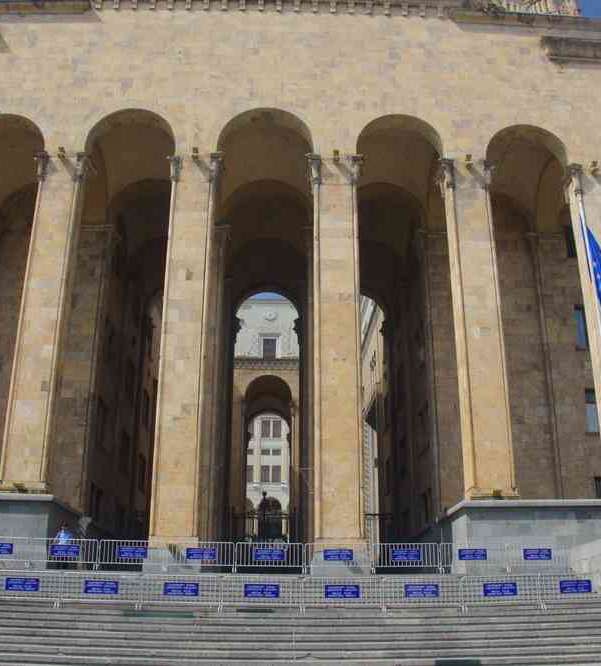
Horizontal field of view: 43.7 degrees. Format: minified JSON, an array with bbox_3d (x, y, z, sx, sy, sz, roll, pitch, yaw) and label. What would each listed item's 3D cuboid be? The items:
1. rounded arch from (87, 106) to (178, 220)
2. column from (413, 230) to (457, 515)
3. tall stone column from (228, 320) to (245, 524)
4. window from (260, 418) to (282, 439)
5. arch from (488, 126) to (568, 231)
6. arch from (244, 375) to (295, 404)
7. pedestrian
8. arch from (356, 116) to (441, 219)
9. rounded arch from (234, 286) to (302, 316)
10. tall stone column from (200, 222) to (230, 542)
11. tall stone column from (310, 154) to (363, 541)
[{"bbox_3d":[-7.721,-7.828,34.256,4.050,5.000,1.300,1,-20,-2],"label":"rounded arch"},{"bbox_3d":[7.092,1.682,37.464,1.900,14.750,1.200,1,-19,-1],"label":"column"},{"bbox_3d":[-4.513,5.484,49.267,0.950,13.800,0.950,1,-20,-2],"label":"tall stone column"},{"bbox_3d":[-3.668,11.941,93.329,2.600,2.360,0.300,1,-20,-2],"label":"window"},{"bbox_3d":[9.108,-6.909,31.609,3.450,2.400,3.000,1,-20,-2],"label":"arch"},{"bbox_3d":[-2.686,4.670,63.277,4.033,2.295,1.200,1,-20,-2],"label":"arch"},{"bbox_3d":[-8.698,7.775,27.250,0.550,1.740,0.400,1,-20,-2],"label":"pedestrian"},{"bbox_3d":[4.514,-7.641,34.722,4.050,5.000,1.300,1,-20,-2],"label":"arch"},{"bbox_3d":[-2.011,-1.771,46.639,4.149,1.647,1.200,1,-20,-2],"label":"rounded arch"},{"bbox_3d":[-4.759,2.116,37.045,1.900,16.300,1.300,1,-19,-1],"label":"tall stone column"},{"bbox_3d":[1.344,0.112,27.651,1.850,14.900,1.200,1,-20,-2],"label":"tall stone column"}]

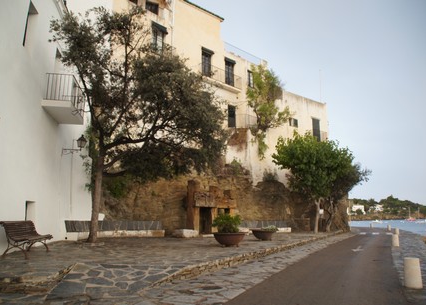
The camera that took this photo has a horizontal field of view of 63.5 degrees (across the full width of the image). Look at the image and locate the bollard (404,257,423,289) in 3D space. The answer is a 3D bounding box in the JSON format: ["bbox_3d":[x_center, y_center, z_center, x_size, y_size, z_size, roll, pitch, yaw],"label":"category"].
[{"bbox_3d":[3.768,2.263,6.510,0.295,0.550,0.295,0,-11,0],"label":"bollard"}]

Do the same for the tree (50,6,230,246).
[{"bbox_3d":[-3.300,-1.254,14.796,7.500,10.000,6.400,0,-11,0],"label":"tree"}]

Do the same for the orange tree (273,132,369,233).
[{"bbox_3d":[7.900,2.232,25.024,7.000,7.100,6.200,0,-11,0],"label":"orange tree"}]

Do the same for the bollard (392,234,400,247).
[{"bbox_3d":[8.401,4.047,15.873,0.295,0.550,0.295,0,-11,0],"label":"bollard"}]

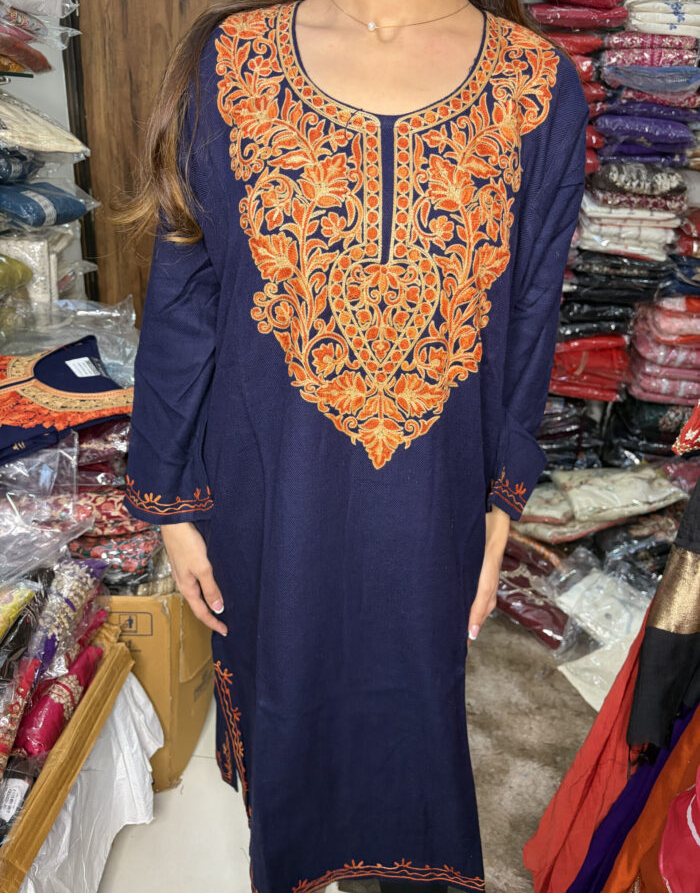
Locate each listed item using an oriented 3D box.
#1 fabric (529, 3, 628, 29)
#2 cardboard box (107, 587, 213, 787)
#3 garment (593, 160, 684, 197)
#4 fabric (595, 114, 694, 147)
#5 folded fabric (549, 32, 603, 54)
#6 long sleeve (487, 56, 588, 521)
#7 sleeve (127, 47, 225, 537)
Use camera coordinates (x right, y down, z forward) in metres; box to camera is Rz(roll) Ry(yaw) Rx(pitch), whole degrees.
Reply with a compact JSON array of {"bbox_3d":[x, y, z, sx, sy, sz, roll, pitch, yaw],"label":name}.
[{"bbox_3d":[0.579,-1.129,1.908,0.255,0.055,0.310,0,16,0],"label":"fabric"},{"bbox_3d":[-0.500,0.425,1.519,0.340,0.410,0.360,0,16,0],"label":"cardboard box"},{"bbox_3d":[0.777,-0.753,2.012,0.255,0.070,0.310,0,16,0],"label":"garment"},{"bbox_3d":[0.776,-0.871,1.979,0.260,0.065,0.310,0,16,0],"label":"fabric"},{"bbox_3d":[0.535,-1.068,1.925,0.250,0.052,0.310,0,16,0],"label":"folded fabric"},{"bbox_3d":[0.230,-0.180,0.874,0.110,0.560,0.150,1,13,0],"label":"long sleeve"},{"bbox_3d":[-0.208,-0.177,0.864,0.125,0.560,0.145,7,15,-2],"label":"sleeve"}]

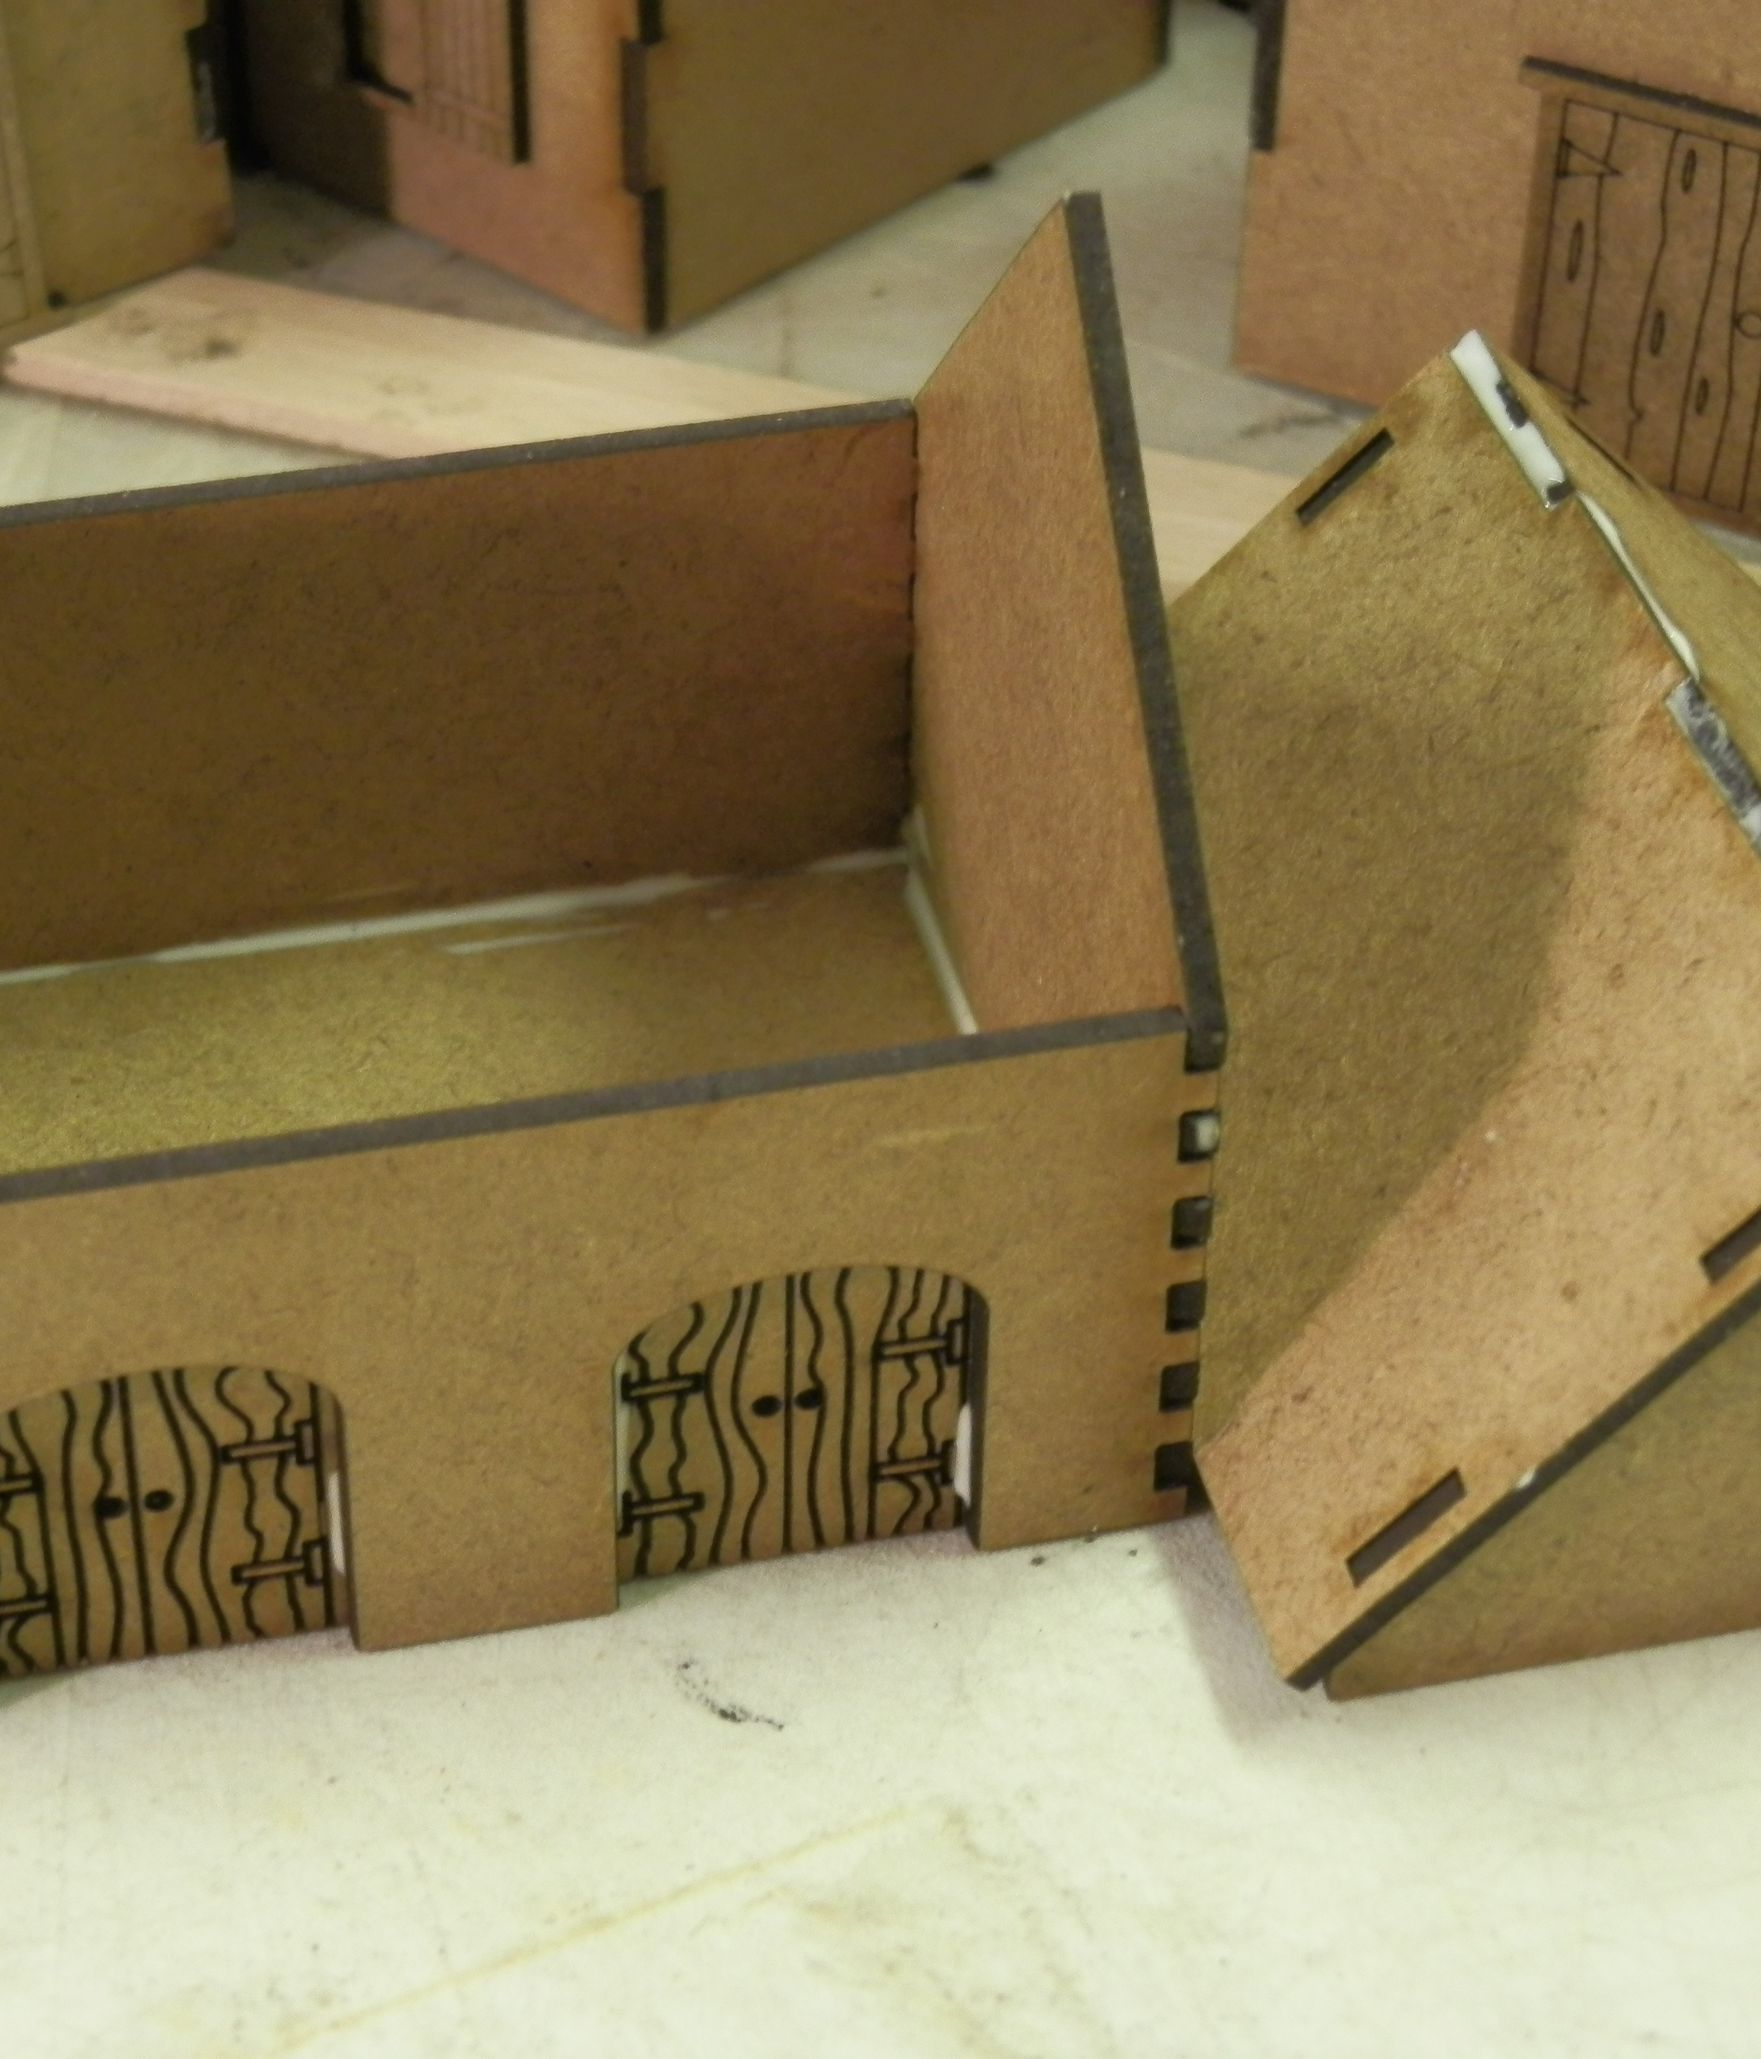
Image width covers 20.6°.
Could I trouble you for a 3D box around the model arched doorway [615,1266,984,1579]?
[{"bbox_3d":[-0.005,0.021,0.274,0.021,0.024,0.003,-8,41,-11],"label":"model arched doorway"}]

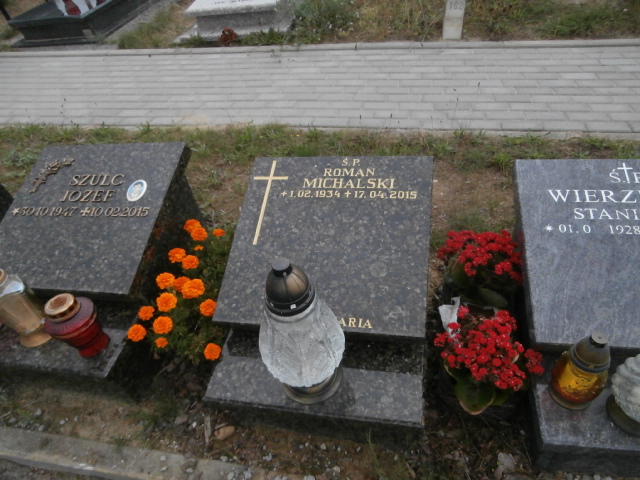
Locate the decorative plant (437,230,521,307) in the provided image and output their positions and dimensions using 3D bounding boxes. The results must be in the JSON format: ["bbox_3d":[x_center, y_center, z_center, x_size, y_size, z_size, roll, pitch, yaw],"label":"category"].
[{"bbox_3d":[0.474,0.106,1.372,0.230,0.220,0.230,2,39,13],"label":"decorative plant"}]

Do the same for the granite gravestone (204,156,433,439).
[{"bbox_3d":[0.024,0.117,1.365,0.606,0.454,0.735,2,39,13],"label":"granite gravestone"}]

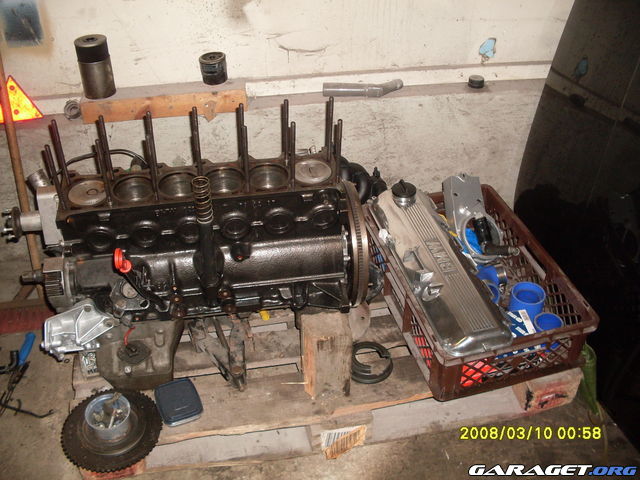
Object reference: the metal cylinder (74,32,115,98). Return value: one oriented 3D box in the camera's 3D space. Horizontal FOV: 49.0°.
[{"bbox_3d":[-0.611,-0.473,1.920,0.082,0.152,0.082,-7,40,-8],"label":"metal cylinder"}]

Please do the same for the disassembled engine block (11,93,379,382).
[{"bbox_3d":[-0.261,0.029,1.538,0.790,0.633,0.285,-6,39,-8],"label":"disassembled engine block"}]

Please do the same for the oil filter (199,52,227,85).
[{"bbox_3d":[-0.304,-0.488,2.009,0.075,0.069,0.075,-7,39,-7],"label":"oil filter"}]

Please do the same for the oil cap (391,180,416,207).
[{"bbox_3d":[0.222,-0.124,1.870,0.060,0.040,0.060,-1,39,0],"label":"oil cap"}]

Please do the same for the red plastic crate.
[{"bbox_3d":[0.389,0.110,1.863,0.397,0.159,0.592,-11,41,-11],"label":"red plastic crate"}]

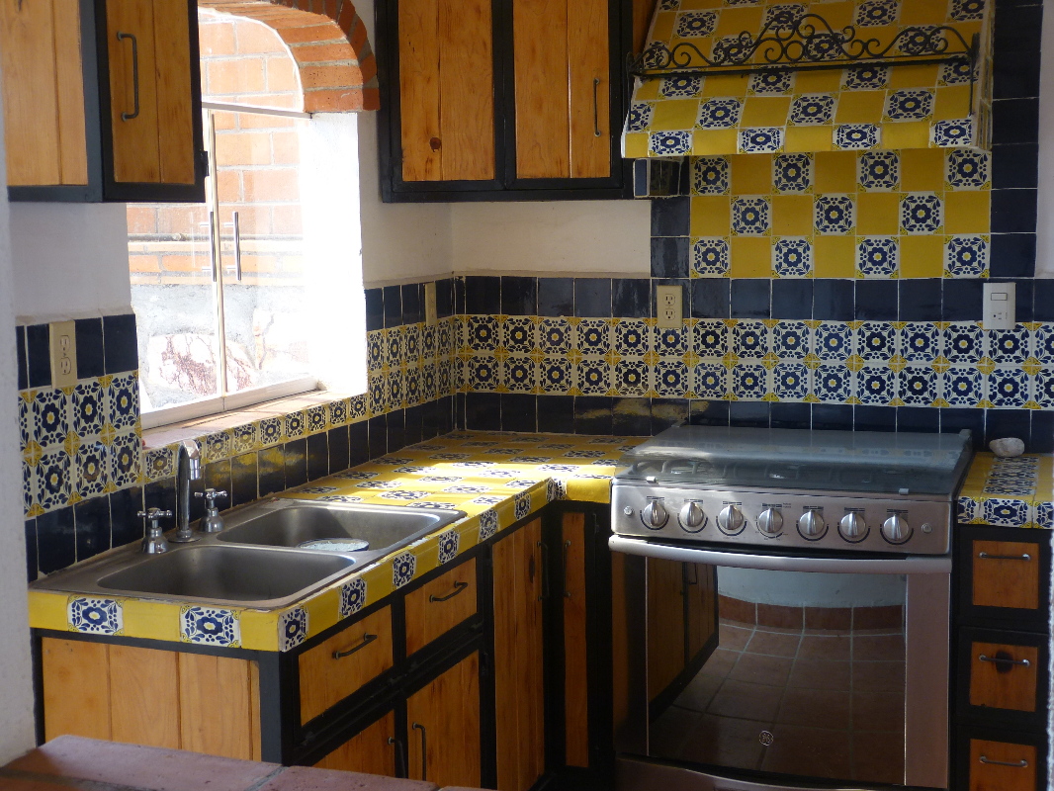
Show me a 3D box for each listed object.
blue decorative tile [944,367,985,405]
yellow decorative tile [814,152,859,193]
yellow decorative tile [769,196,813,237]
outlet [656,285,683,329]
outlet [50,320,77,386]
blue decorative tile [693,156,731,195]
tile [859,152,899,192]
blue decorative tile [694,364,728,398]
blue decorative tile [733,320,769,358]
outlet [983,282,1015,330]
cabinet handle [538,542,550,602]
[{"bbox_3d":[1.102,-0.022,3.842,0.106,0.106,0.010,2,6,21],"label":"blue decorative tile"},{"bbox_3d":[0.792,-0.573,3.901,0.106,0.106,0.010,2,6,21],"label":"yellow decorative tile"},{"bbox_3d":[0.689,-0.464,3.934,0.106,0.106,0.010,2,7,20],"label":"yellow decorative tile"},{"bbox_3d":[0.382,-0.236,4.067,0.070,0.114,0.012,2,7,20],"label":"outlet"},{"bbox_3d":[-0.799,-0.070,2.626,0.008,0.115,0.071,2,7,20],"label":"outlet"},{"bbox_3d":[0.477,-0.572,3.939,0.105,0.105,0.008,2,7,21],"label":"blue decorative tile"},{"bbox_3d":[0.893,-0.570,3.863,0.106,0.106,0.010,2,6,21],"label":"tile"},{"bbox_3d":[0.492,-0.040,4.075,0.106,0.106,0.010,2,6,21],"label":"blue decorative tile"},{"bbox_3d":[0.582,-0.143,3.951,0.105,0.105,0.008,2,7,21],"label":"blue decorative tile"},{"bbox_3d":[1.153,-0.217,3.714,0.075,0.117,0.010,2,7,21],"label":"outlet"},{"bbox_3d":[0.042,0.406,3.495,0.029,0.140,0.013,2,7,20],"label":"cabinet handle"}]

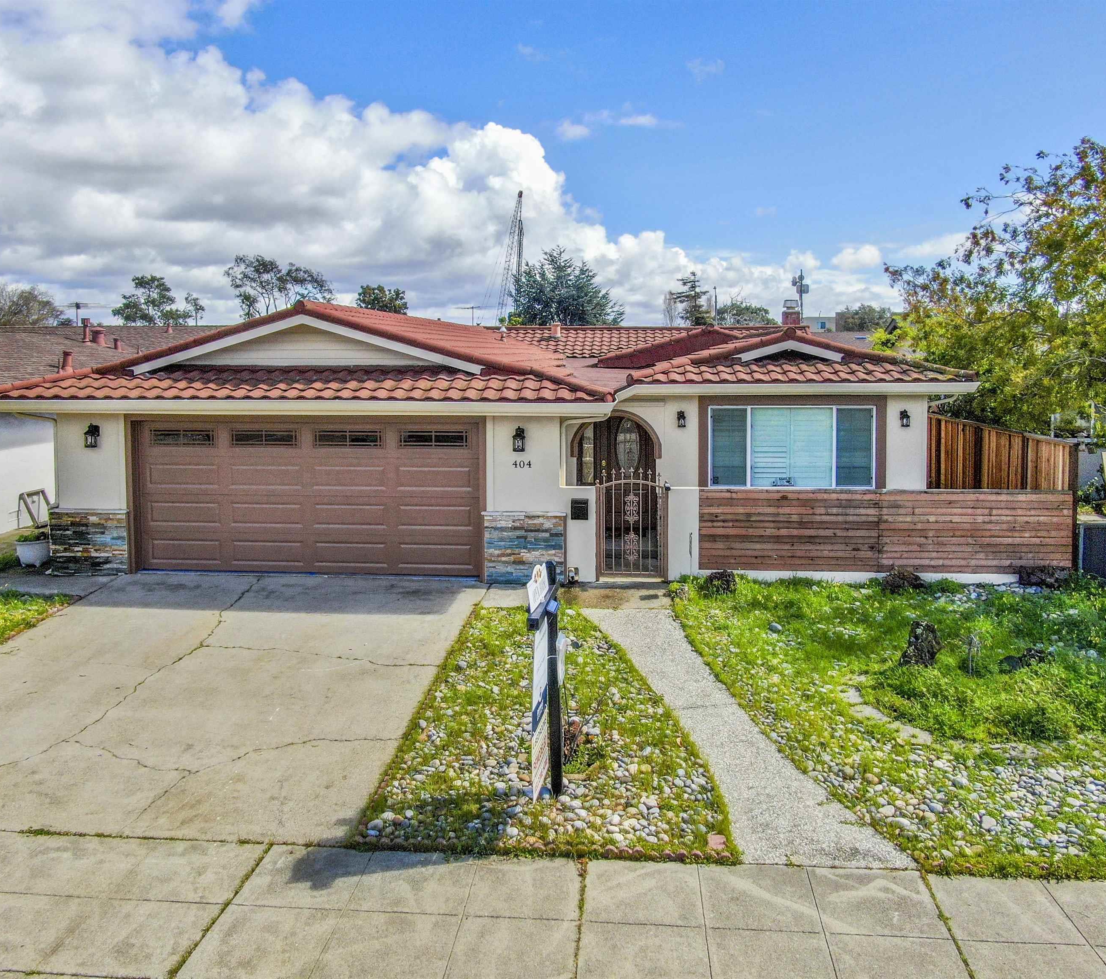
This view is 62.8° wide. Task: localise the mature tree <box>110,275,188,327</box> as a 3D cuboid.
[{"bbox_3d":[-25.814,-9.821,58.518,4.900,7.940,4.900,0,7,0],"label":"mature tree"}]

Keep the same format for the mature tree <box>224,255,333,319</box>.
[{"bbox_3d":[-17.580,-10.480,58.603,6.990,9.250,6.990,0,7,0],"label":"mature tree"}]

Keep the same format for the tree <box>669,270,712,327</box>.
[{"bbox_3d":[10.420,-11.950,68.590,3.460,9.050,3.460,0,7,0],"label":"tree"}]

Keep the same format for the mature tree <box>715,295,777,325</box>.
[{"bbox_3d":[12.845,-9.568,60.445,4.120,6.820,4.120,0,7,0],"label":"mature tree"}]

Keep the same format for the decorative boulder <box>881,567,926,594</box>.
[{"bbox_3d":[4.651,1.210,12.000,0.620,0.360,0.450,0,7,0],"label":"decorative boulder"}]

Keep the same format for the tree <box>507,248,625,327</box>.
[{"bbox_3d":[0.820,-9.463,52.594,6.620,9.100,6.620,0,7,0],"label":"tree"}]

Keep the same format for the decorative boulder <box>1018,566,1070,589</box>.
[{"bbox_3d":[6.510,1.163,12.000,0.700,0.320,0.420,0,7,0],"label":"decorative boulder"}]

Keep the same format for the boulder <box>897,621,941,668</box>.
[{"bbox_3d":[3.889,1.633,9.600,0.450,0.500,0.360,0,7,0],"label":"boulder"}]

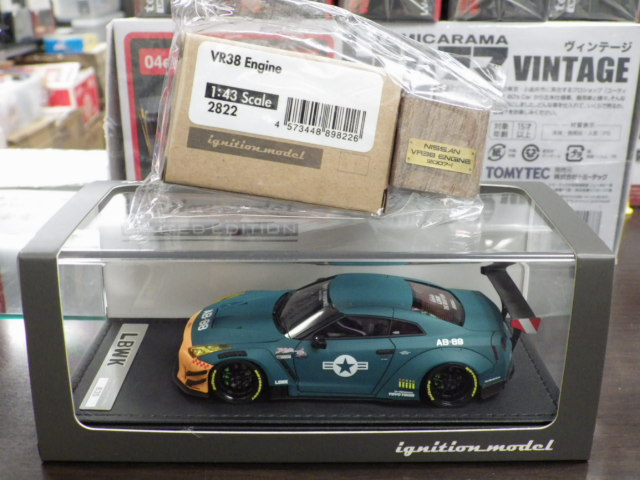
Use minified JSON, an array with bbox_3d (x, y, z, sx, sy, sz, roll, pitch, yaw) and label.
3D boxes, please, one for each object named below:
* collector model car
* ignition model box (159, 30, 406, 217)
[{"bbox_3d":[0.009,0.027,0.244,0.111,0.032,0.046,0,19,1],"label":"collector model car"},{"bbox_3d":[-0.013,-0.035,0.244,0.066,0.043,0.036,8,2,-12],"label":"ignition model box"}]

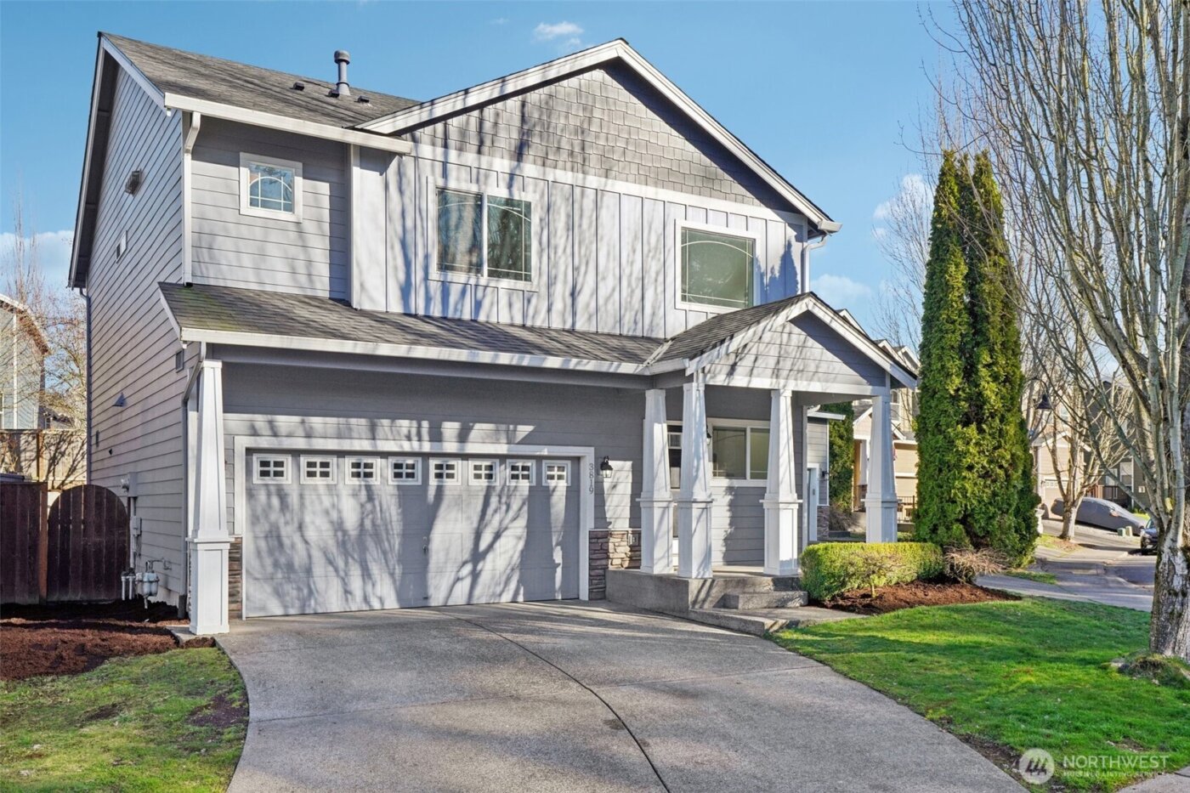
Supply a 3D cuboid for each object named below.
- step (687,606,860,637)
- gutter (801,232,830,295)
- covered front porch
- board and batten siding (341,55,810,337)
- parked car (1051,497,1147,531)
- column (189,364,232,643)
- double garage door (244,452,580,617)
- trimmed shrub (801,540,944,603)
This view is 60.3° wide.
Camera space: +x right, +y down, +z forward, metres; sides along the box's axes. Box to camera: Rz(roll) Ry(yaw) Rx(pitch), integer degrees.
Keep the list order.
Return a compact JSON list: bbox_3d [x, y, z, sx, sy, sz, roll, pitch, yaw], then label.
[{"bbox_3d":[2.453,2.940,13.545,1.790,0.180,1.570,3,-6,-31],"label":"step"},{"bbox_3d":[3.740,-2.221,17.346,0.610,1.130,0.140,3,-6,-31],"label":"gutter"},{"bbox_3d":[2.448,0.860,15.570,4.300,4.500,2.400,3,-6,-31],"label":"covered front porch"},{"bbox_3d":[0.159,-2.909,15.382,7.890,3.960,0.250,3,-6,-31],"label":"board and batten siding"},{"bbox_3d":[25.893,6.122,52.500,1.850,1.500,4.600,4,0,-40],"label":"parked car"},{"bbox_3d":[-4.381,1.144,11.692,0.400,3.090,0.400,3,-6,-31],"label":"column"},{"bbox_3d":[-2.317,1.840,14.123,4.850,2.140,0.120,3,-6,-31],"label":"double garage door"},{"bbox_3d":[4.135,2.561,15.101,2.600,0.820,0.650,3,-6,-31],"label":"trimmed shrub"}]

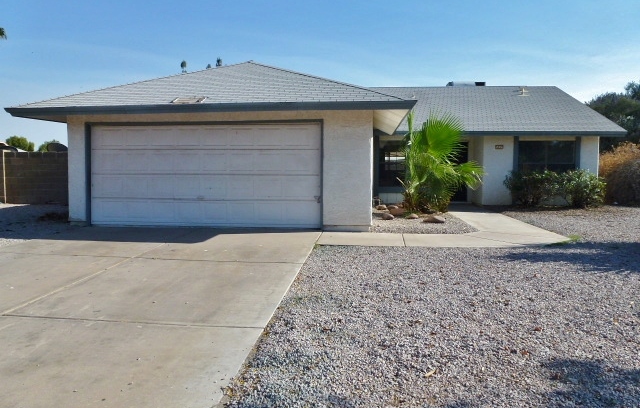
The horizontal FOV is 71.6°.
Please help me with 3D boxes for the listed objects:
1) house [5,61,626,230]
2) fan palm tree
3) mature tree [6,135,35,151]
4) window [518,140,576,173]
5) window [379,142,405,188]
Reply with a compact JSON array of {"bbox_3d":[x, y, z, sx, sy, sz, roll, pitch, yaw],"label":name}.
[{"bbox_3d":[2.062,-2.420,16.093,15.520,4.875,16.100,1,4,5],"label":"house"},{"bbox_3d":[3.710,-1.316,13.472,2.500,3.050,2.350,1,4,5],"label":"fan palm tree"},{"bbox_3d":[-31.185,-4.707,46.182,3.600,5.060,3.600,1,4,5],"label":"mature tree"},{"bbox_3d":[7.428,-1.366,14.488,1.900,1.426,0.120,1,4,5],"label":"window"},{"bbox_3d":[2.490,-1.333,14.953,1.007,1.547,0.120,1,4,5],"label":"window"}]

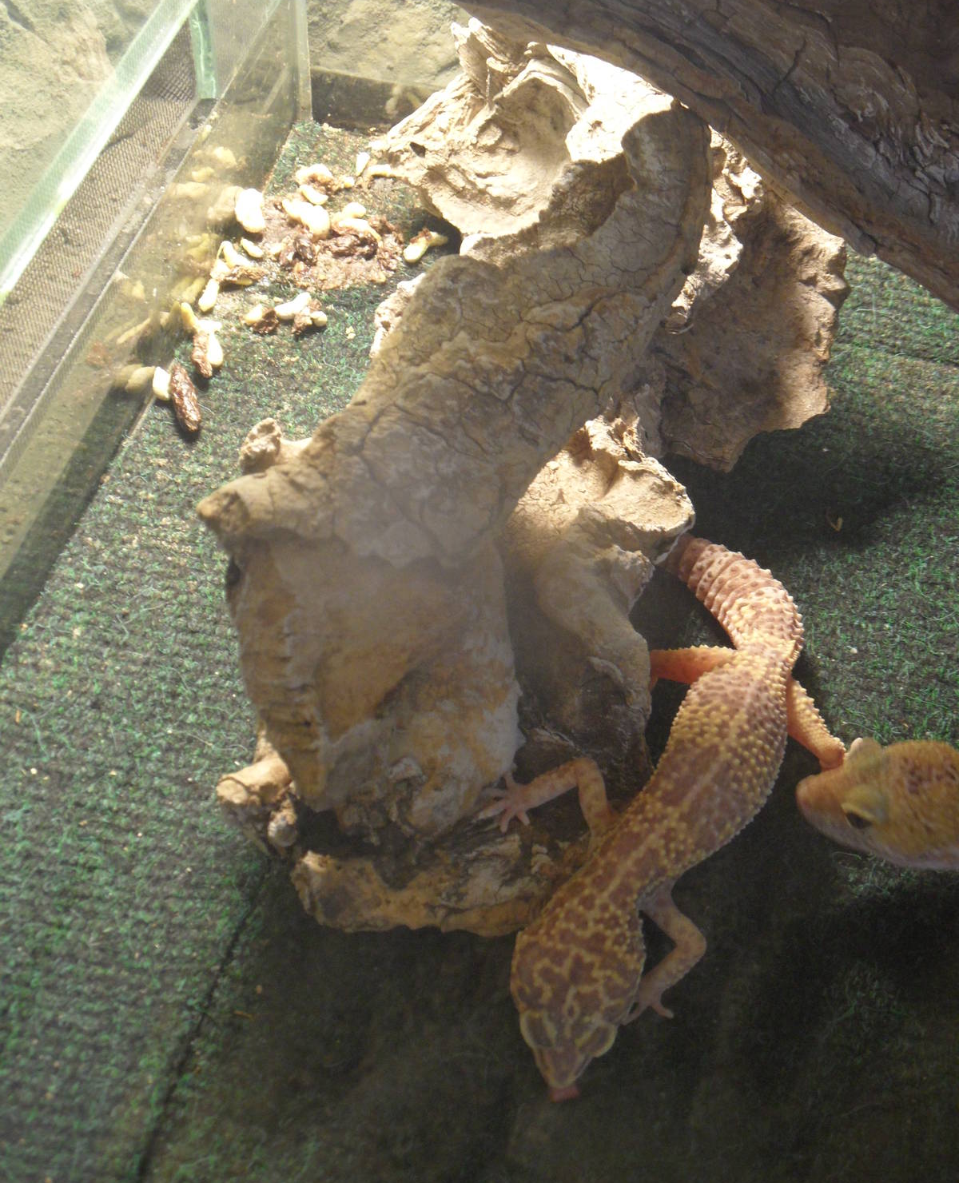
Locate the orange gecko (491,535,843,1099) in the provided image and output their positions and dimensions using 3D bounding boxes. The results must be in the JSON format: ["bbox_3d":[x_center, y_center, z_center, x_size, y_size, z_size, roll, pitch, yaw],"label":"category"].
[{"bbox_3d":[0.036,0.041,0.481,0.073,0.030,0.147,18,53,13],"label":"orange gecko"}]

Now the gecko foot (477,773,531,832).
[{"bbox_3d":[0.005,0.046,0.478,0.011,0.006,0.014,-26,56,-21],"label":"gecko foot"}]

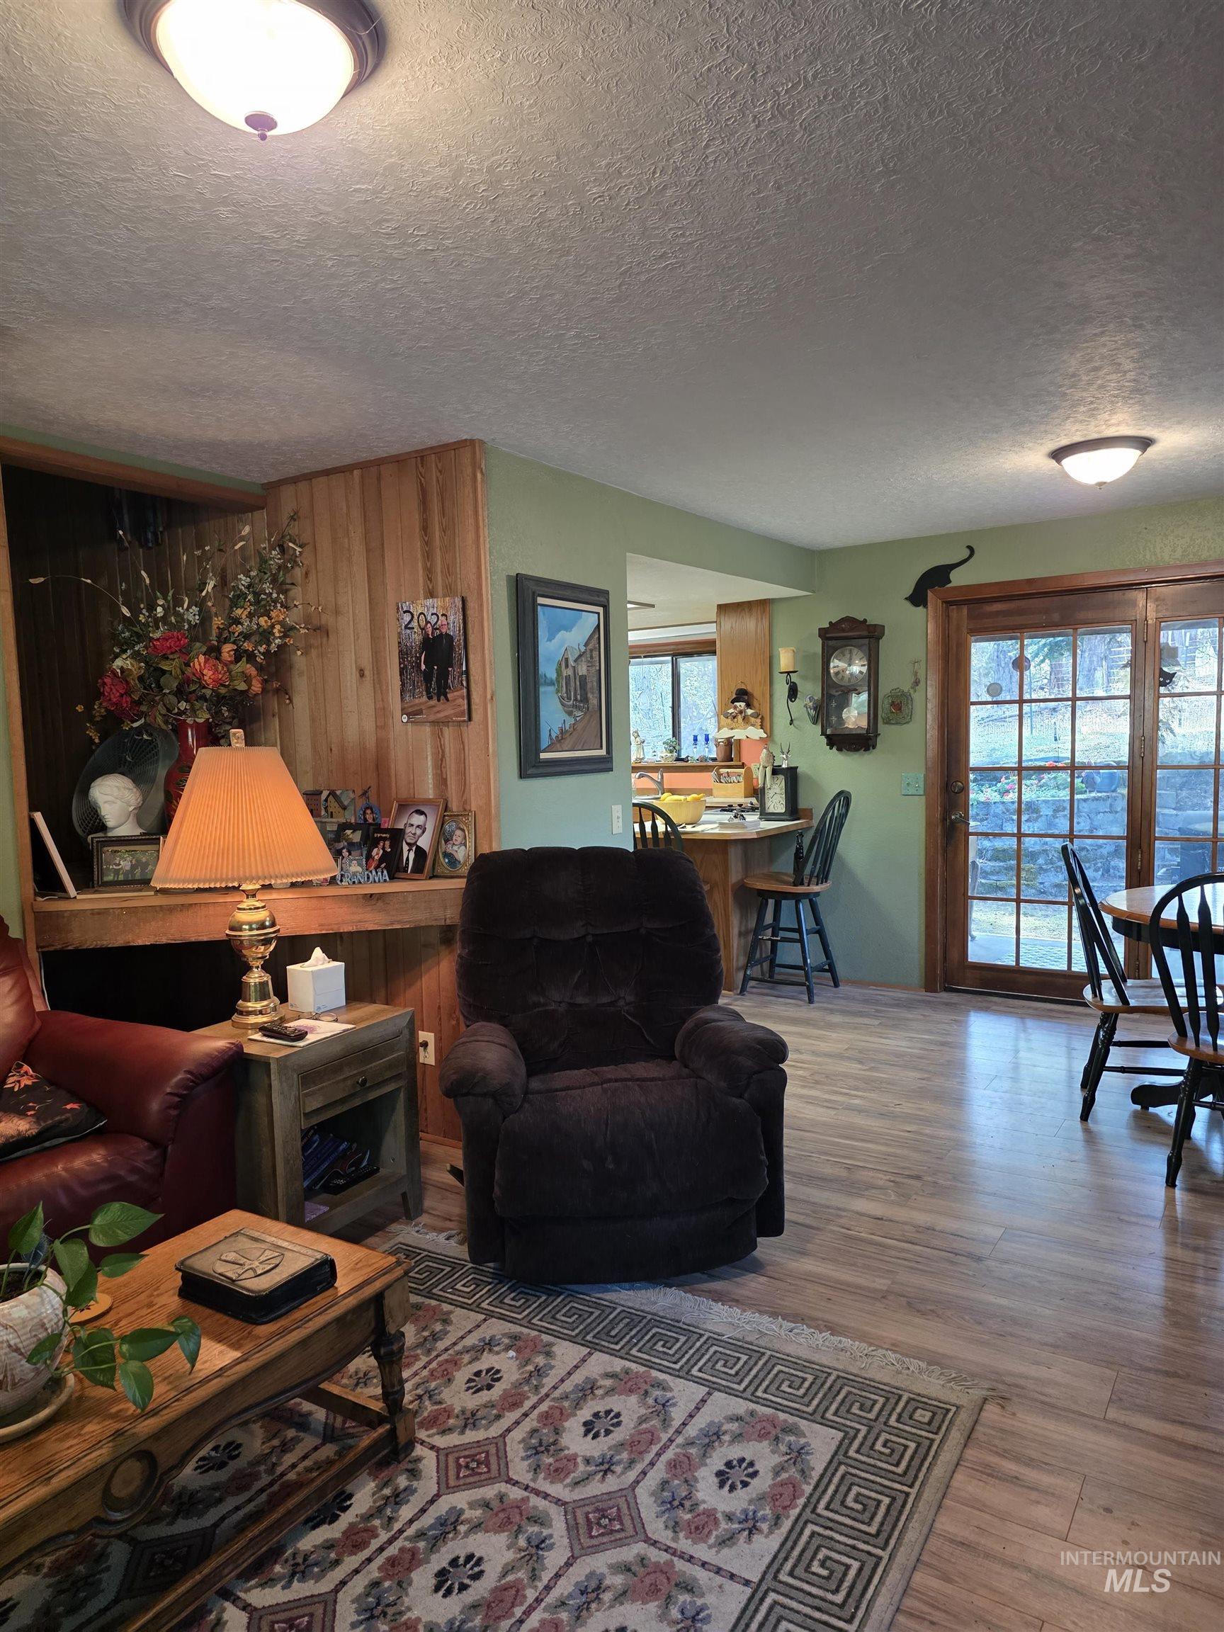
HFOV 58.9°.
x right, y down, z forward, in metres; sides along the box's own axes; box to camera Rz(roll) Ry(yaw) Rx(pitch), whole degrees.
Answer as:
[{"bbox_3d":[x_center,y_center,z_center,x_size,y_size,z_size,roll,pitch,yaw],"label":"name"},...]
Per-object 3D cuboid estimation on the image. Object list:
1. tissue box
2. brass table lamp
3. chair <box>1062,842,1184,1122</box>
[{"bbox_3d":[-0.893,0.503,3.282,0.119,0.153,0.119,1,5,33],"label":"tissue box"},{"bbox_3d":[-1.028,0.194,3.083,0.502,0.804,0.502,1,5,33],"label":"brass table lamp"},{"bbox_3d":[1.934,0.592,3.933,0.540,0.975,0.460,0,5,19],"label":"chair"}]

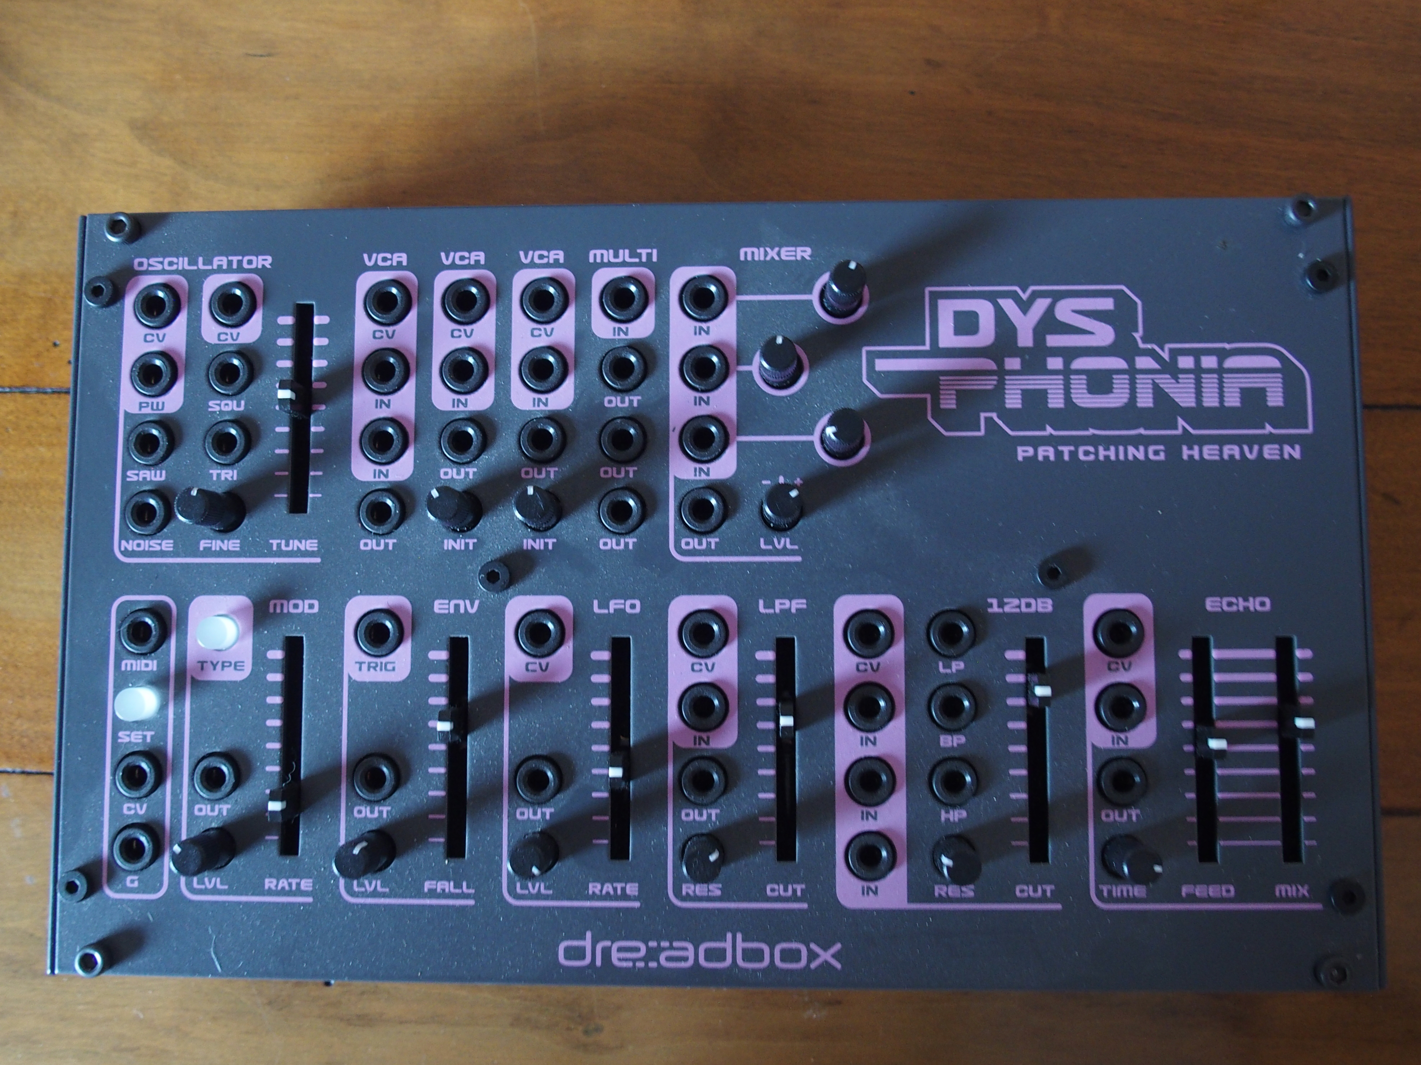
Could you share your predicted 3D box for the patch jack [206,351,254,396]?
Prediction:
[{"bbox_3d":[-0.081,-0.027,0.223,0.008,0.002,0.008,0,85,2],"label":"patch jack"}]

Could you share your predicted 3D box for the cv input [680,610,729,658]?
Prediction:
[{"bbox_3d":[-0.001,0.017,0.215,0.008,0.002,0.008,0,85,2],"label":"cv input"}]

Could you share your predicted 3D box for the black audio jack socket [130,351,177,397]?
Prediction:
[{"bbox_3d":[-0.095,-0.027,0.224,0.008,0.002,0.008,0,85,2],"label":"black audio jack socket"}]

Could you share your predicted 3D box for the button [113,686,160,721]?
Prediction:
[{"bbox_3d":[-0.095,0.029,0.218,0.005,0.005,0.005,0,85,2],"label":"button"}]

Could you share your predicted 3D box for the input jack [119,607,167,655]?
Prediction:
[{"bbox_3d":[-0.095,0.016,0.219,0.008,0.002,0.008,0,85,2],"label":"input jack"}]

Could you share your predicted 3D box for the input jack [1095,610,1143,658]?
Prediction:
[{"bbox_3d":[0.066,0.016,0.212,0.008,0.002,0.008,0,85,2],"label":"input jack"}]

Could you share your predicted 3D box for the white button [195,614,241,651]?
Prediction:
[{"bbox_3d":[-0.082,0.017,0.218,0.005,0.005,0.005,0,85,2],"label":"white button"}]

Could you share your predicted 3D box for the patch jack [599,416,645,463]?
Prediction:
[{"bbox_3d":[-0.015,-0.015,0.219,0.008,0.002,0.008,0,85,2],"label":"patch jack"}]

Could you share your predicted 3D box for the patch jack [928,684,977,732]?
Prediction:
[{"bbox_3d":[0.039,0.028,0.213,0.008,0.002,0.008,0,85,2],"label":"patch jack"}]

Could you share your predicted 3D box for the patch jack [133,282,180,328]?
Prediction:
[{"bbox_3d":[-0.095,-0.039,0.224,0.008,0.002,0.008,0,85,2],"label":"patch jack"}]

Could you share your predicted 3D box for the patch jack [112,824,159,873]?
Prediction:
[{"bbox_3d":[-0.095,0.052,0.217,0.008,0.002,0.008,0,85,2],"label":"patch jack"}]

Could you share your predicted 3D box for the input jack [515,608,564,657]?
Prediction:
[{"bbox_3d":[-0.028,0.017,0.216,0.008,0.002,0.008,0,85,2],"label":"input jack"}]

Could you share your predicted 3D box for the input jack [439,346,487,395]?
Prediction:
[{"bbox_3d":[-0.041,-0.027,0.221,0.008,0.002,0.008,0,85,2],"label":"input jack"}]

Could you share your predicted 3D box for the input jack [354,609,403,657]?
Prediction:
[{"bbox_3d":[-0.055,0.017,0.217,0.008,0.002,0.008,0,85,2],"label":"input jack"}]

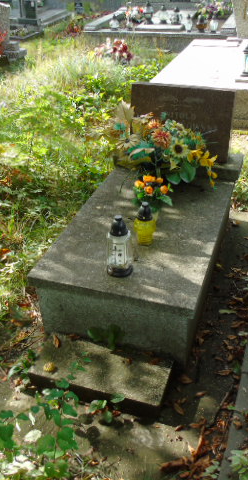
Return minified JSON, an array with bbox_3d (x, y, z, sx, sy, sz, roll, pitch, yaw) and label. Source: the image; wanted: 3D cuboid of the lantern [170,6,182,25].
[{"bbox_3d":[0.831,-3.550,7.307,0.173,0.242,0.173,9,35,16],"label":"lantern"}]

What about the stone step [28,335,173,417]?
[{"bbox_3d":[-0.089,0.572,1.988,0.568,0.075,0.241,9,35,16],"label":"stone step"}]

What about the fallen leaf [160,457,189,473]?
[{"bbox_3d":[0.176,0.781,1.607,0.105,0.020,0.036,-14,37,-14],"label":"fallen leaf"}]

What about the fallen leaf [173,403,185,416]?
[{"bbox_3d":[0.212,0.659,1.796,0.026,0.012,0.065,-24,40,-27],"label":"fallen leaf"}]

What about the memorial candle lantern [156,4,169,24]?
[{"bbox_3d":[0.629,-3.572,7.324,0.154,0.270,0.154,9,35,16],"label":"memorial candle lantern"}]

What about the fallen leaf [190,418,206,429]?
[{"bbox_3d":[0.287,0.714,1.806,0.058,0.012,0.026,1,34,3],"label":"fallen leaf"}]

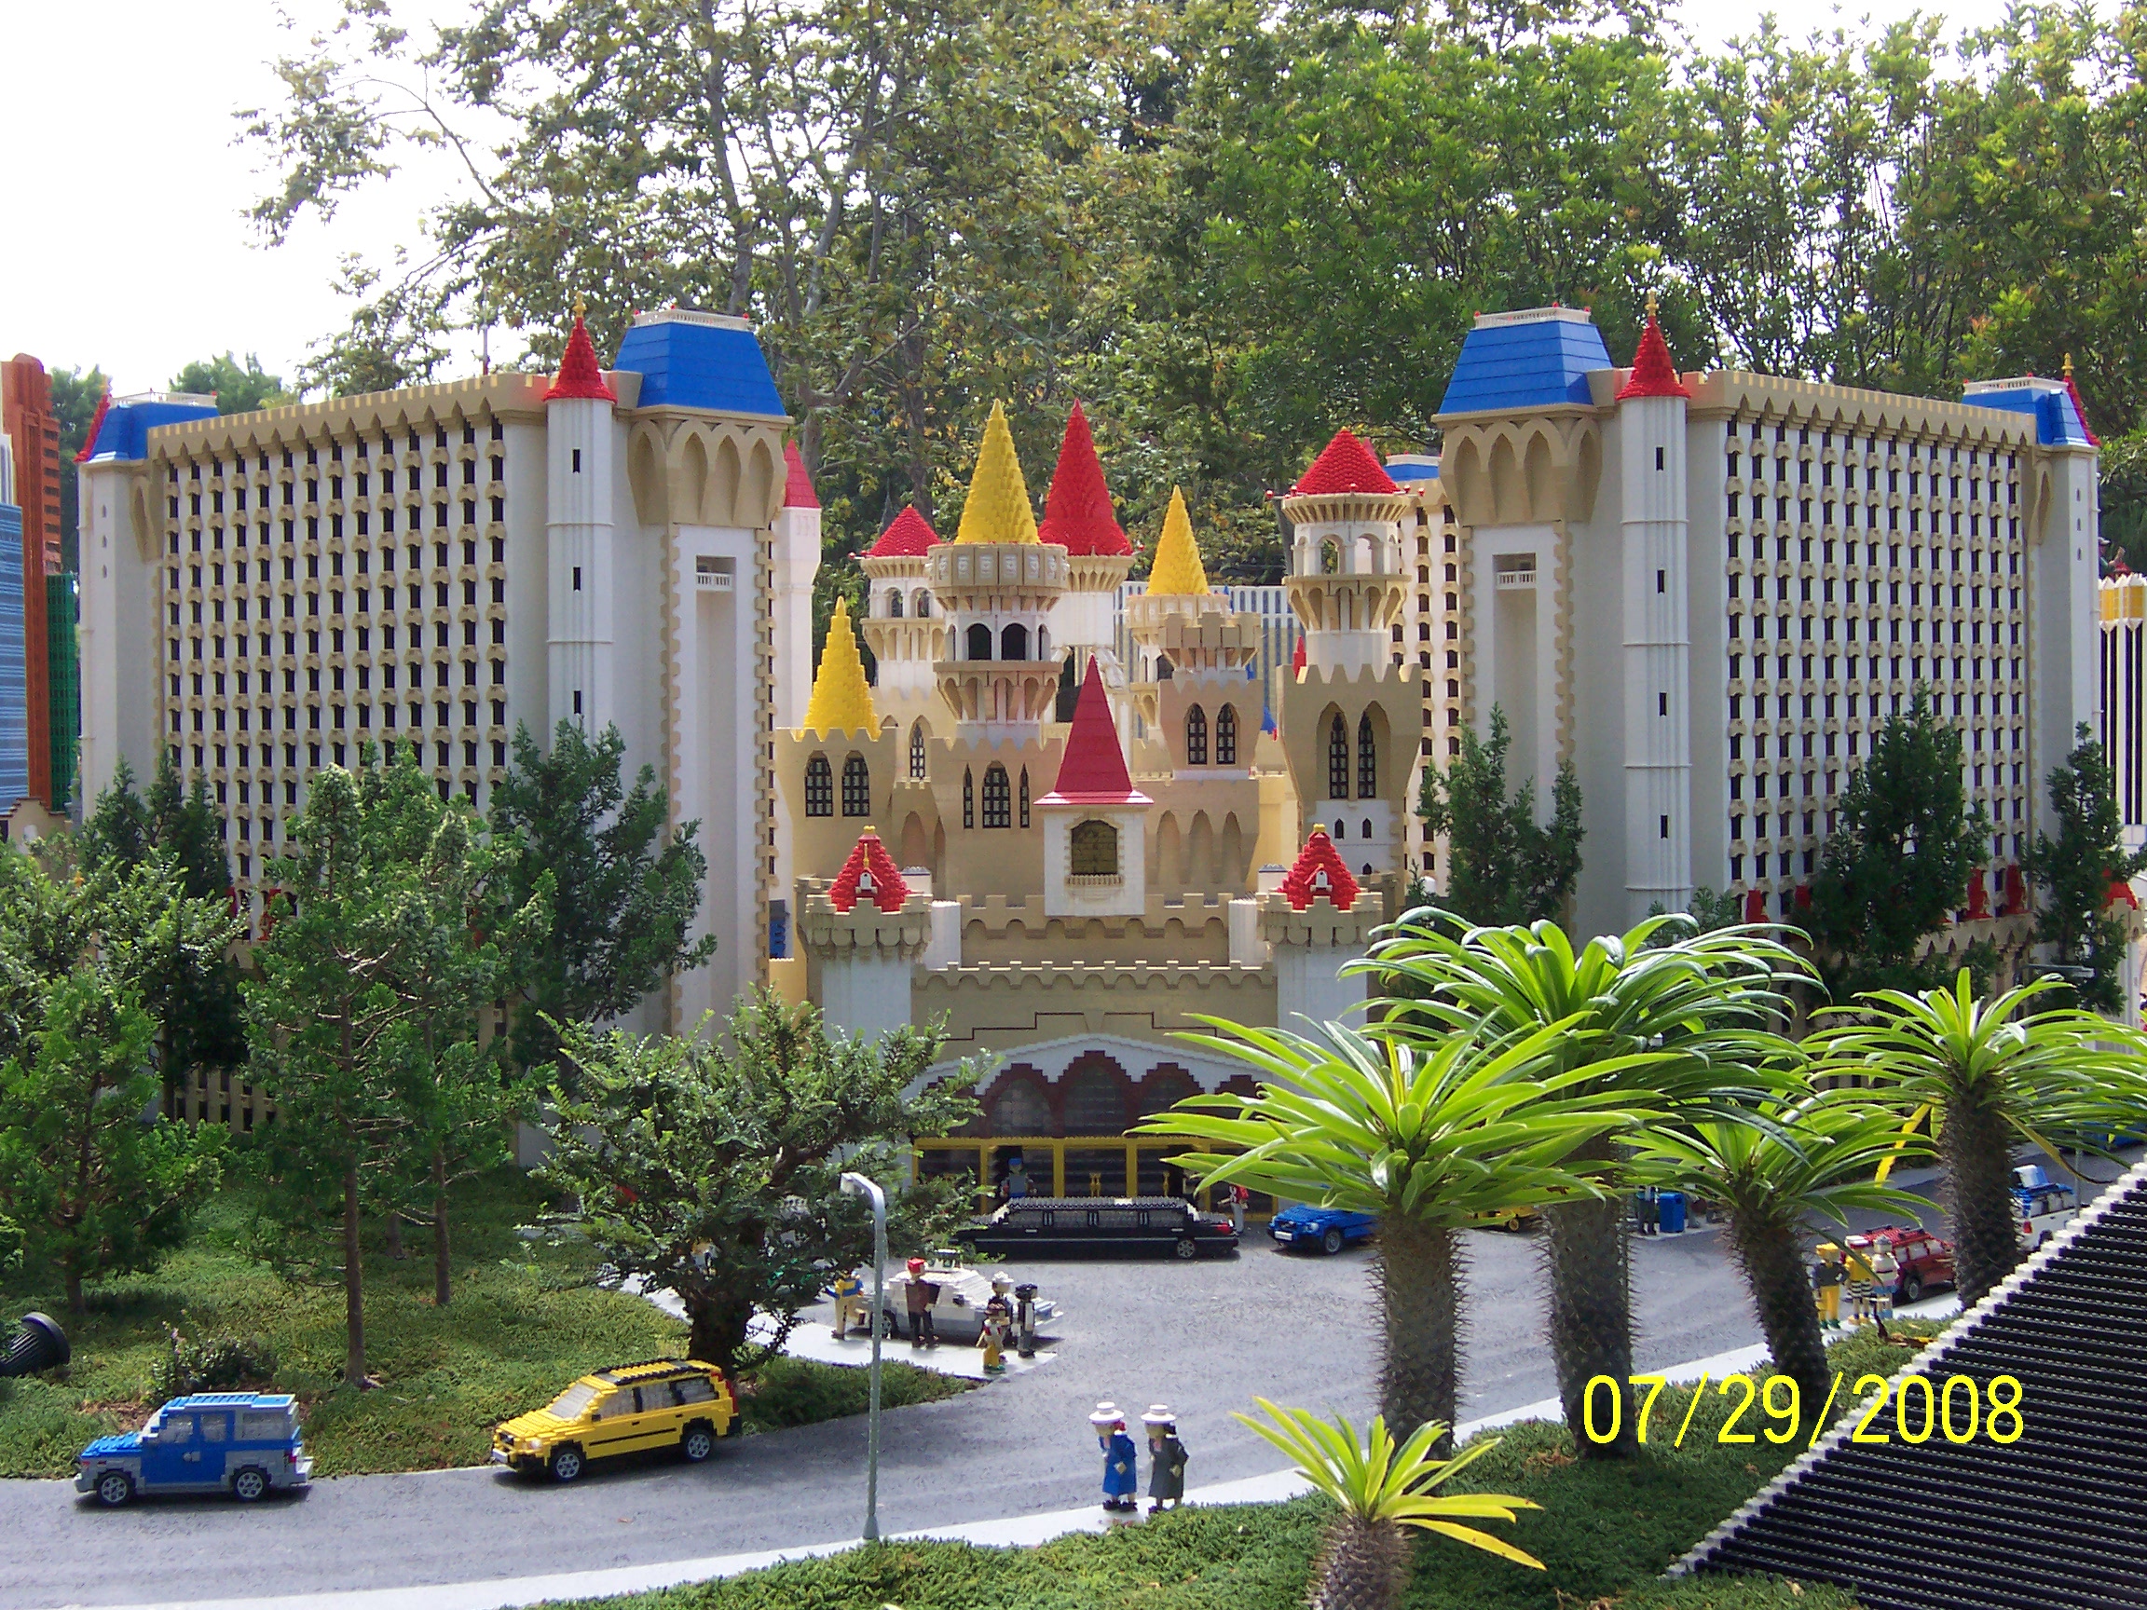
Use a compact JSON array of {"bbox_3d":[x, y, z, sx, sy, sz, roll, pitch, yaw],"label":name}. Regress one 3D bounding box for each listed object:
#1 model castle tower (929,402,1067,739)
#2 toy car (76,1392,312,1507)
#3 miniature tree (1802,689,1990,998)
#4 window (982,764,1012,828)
[{"bbox_3d":[-0.127,-0.391,5.100,0.235,0.571,0.235,-1,1,2],"label":"model castle tower"},{"bbox_3d":[-0.857,0.628,2.970,0.216,0.100,0.090,-1,1,-10],"label":"toy car"},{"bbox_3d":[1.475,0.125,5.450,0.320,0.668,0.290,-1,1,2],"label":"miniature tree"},{"bbox_3d":[-0.133,-0.016,5.280,0.050,0.114,0.020,-1,1,-2],"label":"window"}]

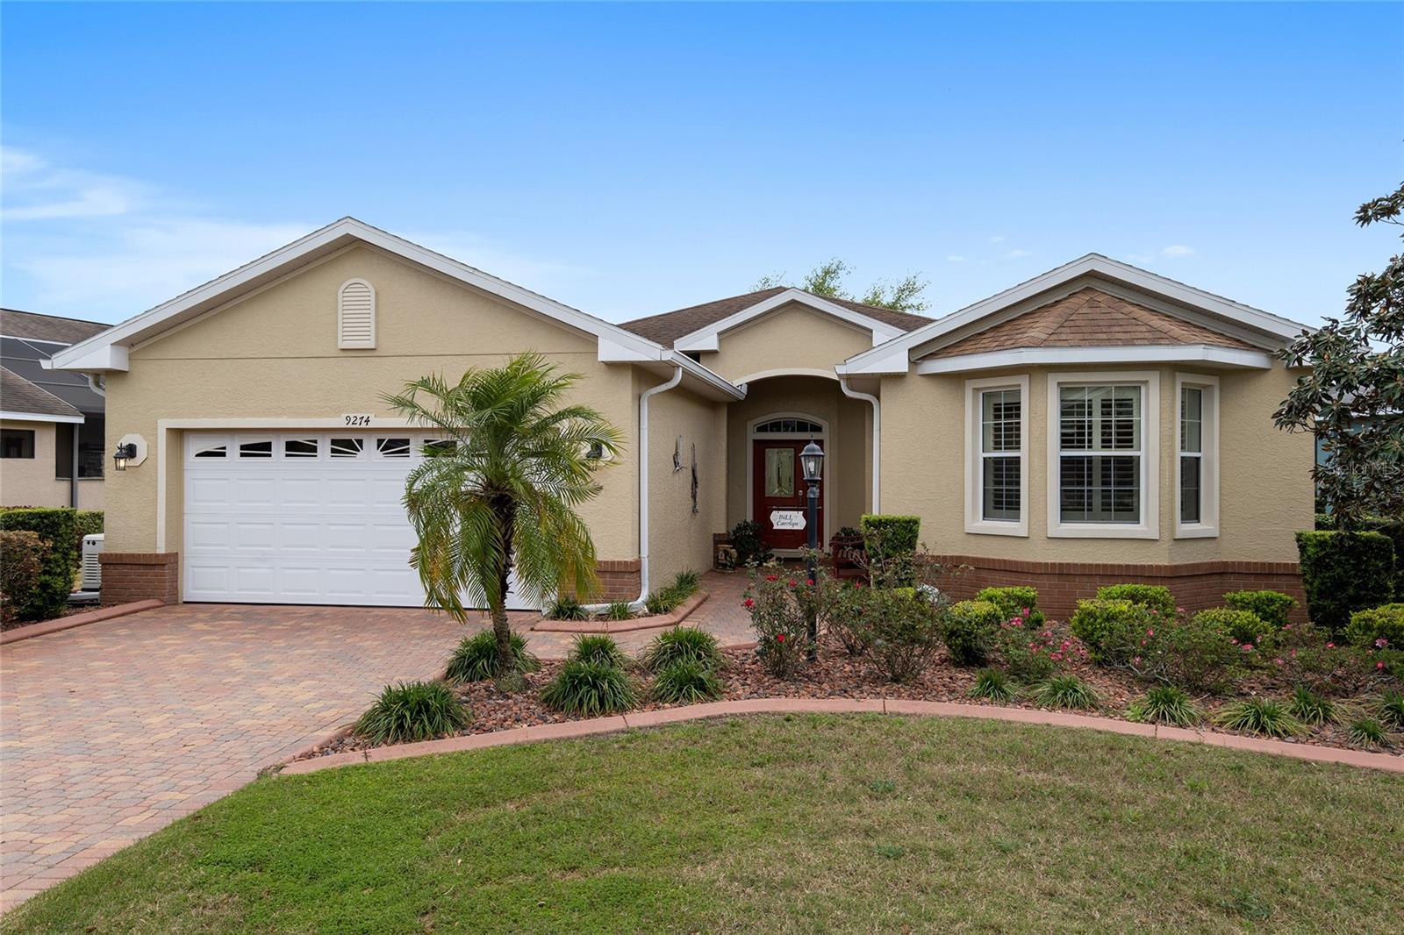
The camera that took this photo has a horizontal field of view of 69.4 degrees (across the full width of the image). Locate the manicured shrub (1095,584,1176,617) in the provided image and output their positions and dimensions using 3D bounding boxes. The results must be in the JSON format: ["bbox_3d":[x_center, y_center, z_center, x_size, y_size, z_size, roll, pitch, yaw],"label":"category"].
[{"bbox_3d":[4.450,1.462,10.400,0.800,0.460,0.720,0,0,9],"label":"manicured shrub"}]

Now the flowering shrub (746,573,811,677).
[{"bbox_3d":[0.595,1.198,7.975,0.544,0.845,0.544,0,0,0],"label":"flowering shrub"}]

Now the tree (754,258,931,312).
[{"bbox_3d":[5.243,-2.953,38.000,7.400,9.800,7.200,0,0,0],"label":"tree"}]

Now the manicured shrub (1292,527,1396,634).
[{"bbox_3d":[6.599,1.186,10.400,0.920,1.040,0.800,0,0,9],"label":"manicured shrub"}]

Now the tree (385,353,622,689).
[{"bbox_3d":[-1.573,0.366,8.100,1.800,2.590,1.800,0,0,9],"label":"tree"}]

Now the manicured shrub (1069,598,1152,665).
[{"bbox_3d":[3.607,1.421,8.950,0.700,0.520,0.660,0,0,9],"label":"manicured shrub"}]

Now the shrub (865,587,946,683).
[{"bbox_3d":[1.600,1.298,7.970,0.620,0.720,0.600,0,0,9],"label":"shrub"}]

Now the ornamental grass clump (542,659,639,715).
[{"bbox_3d":[-0.776,1.470,6.925,0.660,0.319,0.660,0,0,0],"label":"ornamental grass clump"}]

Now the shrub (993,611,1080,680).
[{"bbox_3d":[2.683,1.389,8.088,0.700,0.503,0.700,0,0,0],"label":"shrub"}]

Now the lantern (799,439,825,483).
[{"bbox_3d":[0.946,-0.047,8.700,0.215,0.370,0.215,0,0,9],"label":"lantern"}]

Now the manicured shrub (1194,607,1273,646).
[{"bbox_3d":[4.575,1.420,8.726,0.680,0.443,0.646,0,0,0],"label":"manicured shrub"}]

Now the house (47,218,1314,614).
[{"bbox_3d":[0.955,-1.126,19.444,14.900,5.750,17.750,0,0,10],"label":"house"}]

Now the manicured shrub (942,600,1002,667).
[{"bbox_3d":[2.329,1.409,8.750,0.500,0.520,0.500,0,0,9],"label":"manicured shrub"}]

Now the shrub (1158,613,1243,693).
[{"bbox_3d":[3.756,1.372,7.662,0.655,0.541,0.655,0,0,0],"label":"shrub"}]

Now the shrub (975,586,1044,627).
[{"bbox_3d":[3.194,1.437,10.523,0.729,0.415,0.656,0,0,0],"label":"shrub"}]

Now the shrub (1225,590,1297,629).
[{"bbox_3d":[5.788,1.484,10.500,0.710,0.420,0.660,0,0,9],"label":"shrub"}]

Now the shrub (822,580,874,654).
[{"bbox_3d":[1.359,1.346,9.200,0.500,0.640,0.500,0,0,9],"label":"shrub"}]

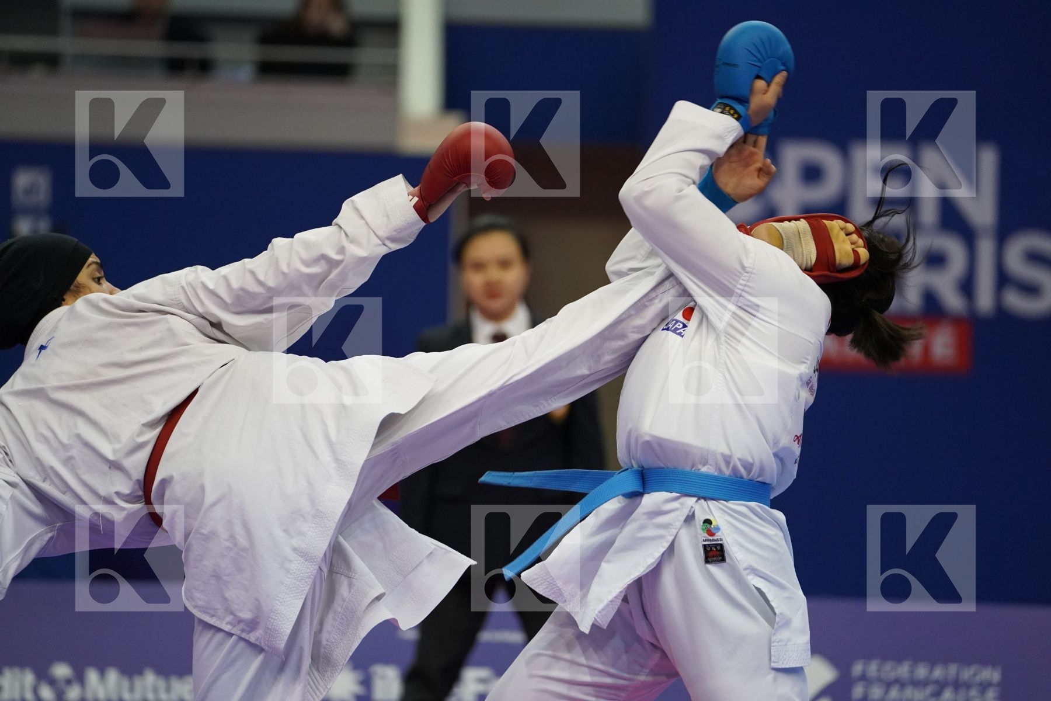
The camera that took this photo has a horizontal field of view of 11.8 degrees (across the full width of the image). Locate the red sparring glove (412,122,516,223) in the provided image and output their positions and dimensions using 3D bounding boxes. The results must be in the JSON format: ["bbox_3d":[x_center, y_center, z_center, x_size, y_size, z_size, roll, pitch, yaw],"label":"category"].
[{"bbox_3d":[-0.104,-0.290,8.500,0.190,0.128,0.125,-45,0,0],"label":"red sparring glove"}]

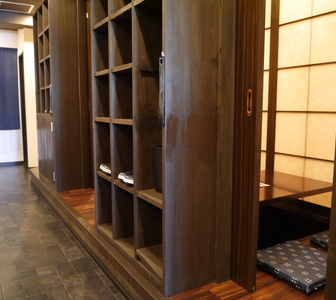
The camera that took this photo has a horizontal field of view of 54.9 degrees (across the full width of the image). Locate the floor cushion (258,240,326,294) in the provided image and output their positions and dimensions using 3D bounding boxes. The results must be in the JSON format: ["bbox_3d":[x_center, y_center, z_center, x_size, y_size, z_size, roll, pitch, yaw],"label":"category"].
[{"bbox_3d":[0.791,0.683,1.946,0.434,0.048,0.424,-4,8,-31],"label":"floor cushion"}]

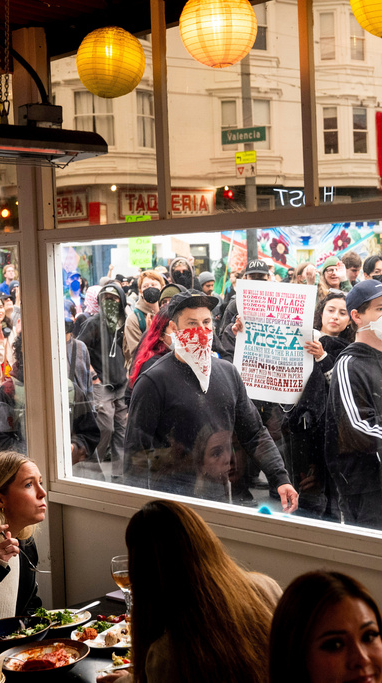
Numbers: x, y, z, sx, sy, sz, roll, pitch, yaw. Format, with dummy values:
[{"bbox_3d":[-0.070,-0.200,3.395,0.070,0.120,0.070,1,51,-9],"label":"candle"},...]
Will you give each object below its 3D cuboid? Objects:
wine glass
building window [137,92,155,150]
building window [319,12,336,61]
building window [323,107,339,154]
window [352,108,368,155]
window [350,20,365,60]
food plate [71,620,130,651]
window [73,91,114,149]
[{"bbox_3d":[-0.187,0.740,3.708,0.095,0.200,0.095,-2,4,0],"label":"wine glass"},{"bbox_3d":[-1.401,-6.979,39.400,0.680,1.760,0.150,-5,4,-34],"label":"building window"},{"bbox_3d":[4.782,-10.675,43.850,0.543,1.675,0.150,-2,4,6],"label":"building window"},{"bbox_3d":[5.045,-7.574,45.100,0.530,1.650,0.150,-2,4,2],"label":"building window"},{"bbox_3d":[6.148,-7.646,45.400,0.760,1.660,0.150,-5,5,-40],"label":"window"},{"bbox_3d":[6.035,-10.989,45.200,0.760,1.680,0.150,-5,5,-40],"label":"window"},{"bbox_3d":[-0.218,0.829,3.515,0.260,0.050,0.260,-5,5,-40],"label":"food plate"},{"bbox_3d":[-2.818,-6.513,36.554,1.228,1.638,0.150,-2,4,5],"label":"window"}]

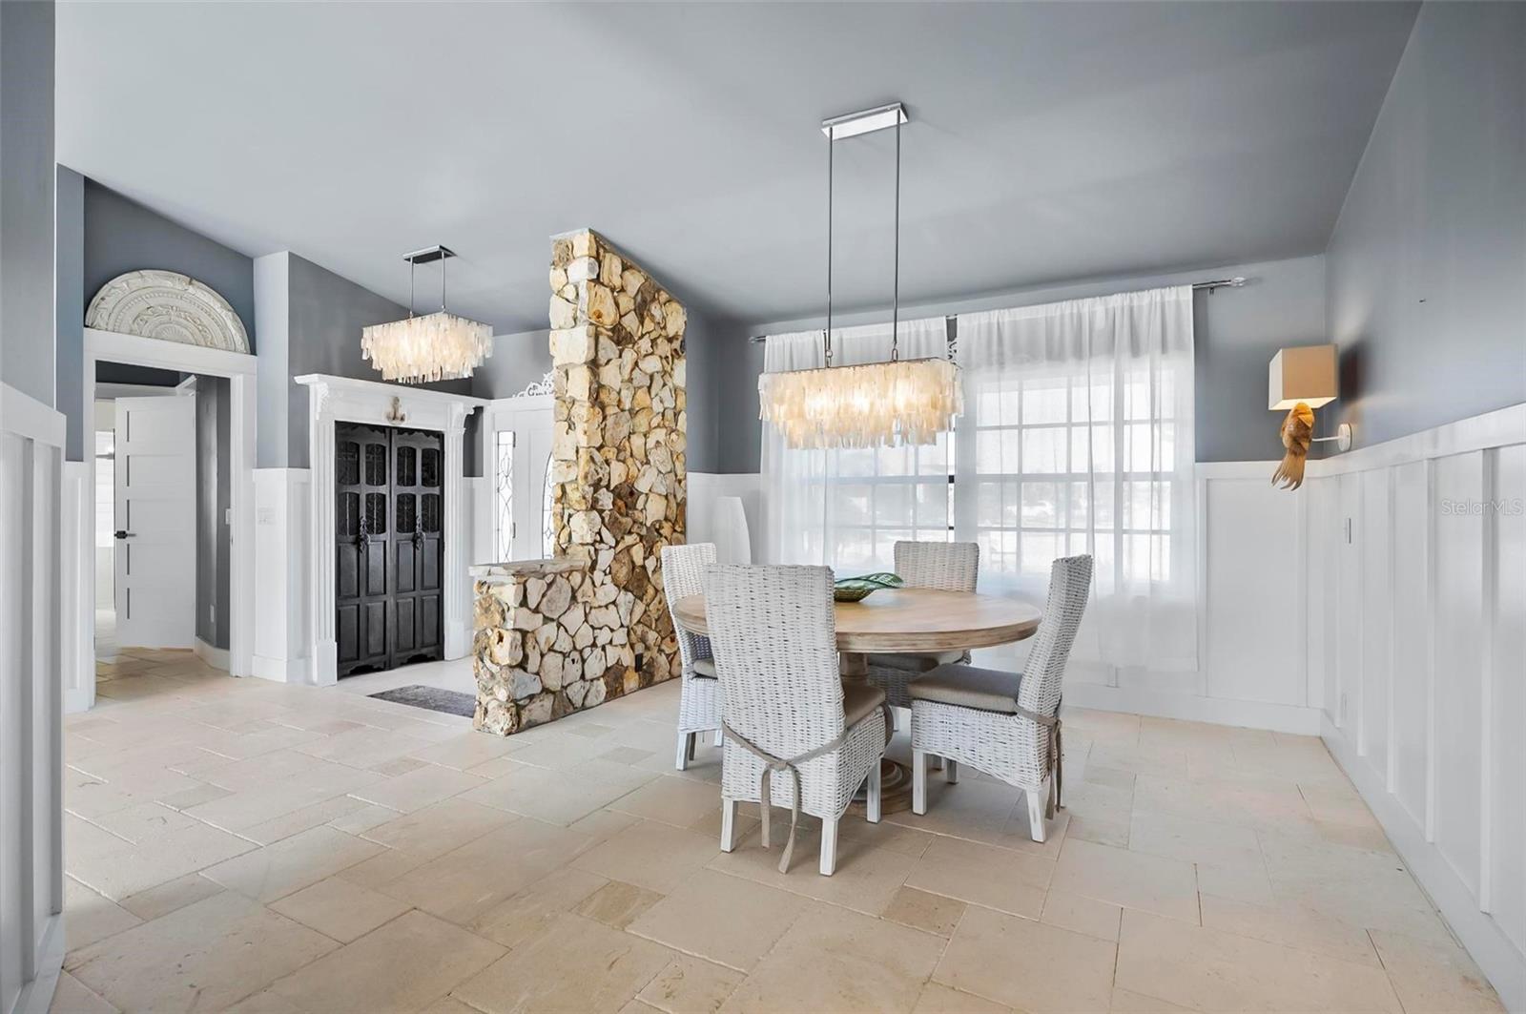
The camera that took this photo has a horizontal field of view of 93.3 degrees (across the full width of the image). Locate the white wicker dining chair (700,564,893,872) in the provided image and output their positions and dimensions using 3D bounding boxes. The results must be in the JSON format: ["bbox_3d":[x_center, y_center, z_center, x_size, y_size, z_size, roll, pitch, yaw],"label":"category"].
[{"bbox_3d":[0.137,0.690,2.592,0.460,1.000,0.600,0,0,27],"label":"white wicker dining chair"}]

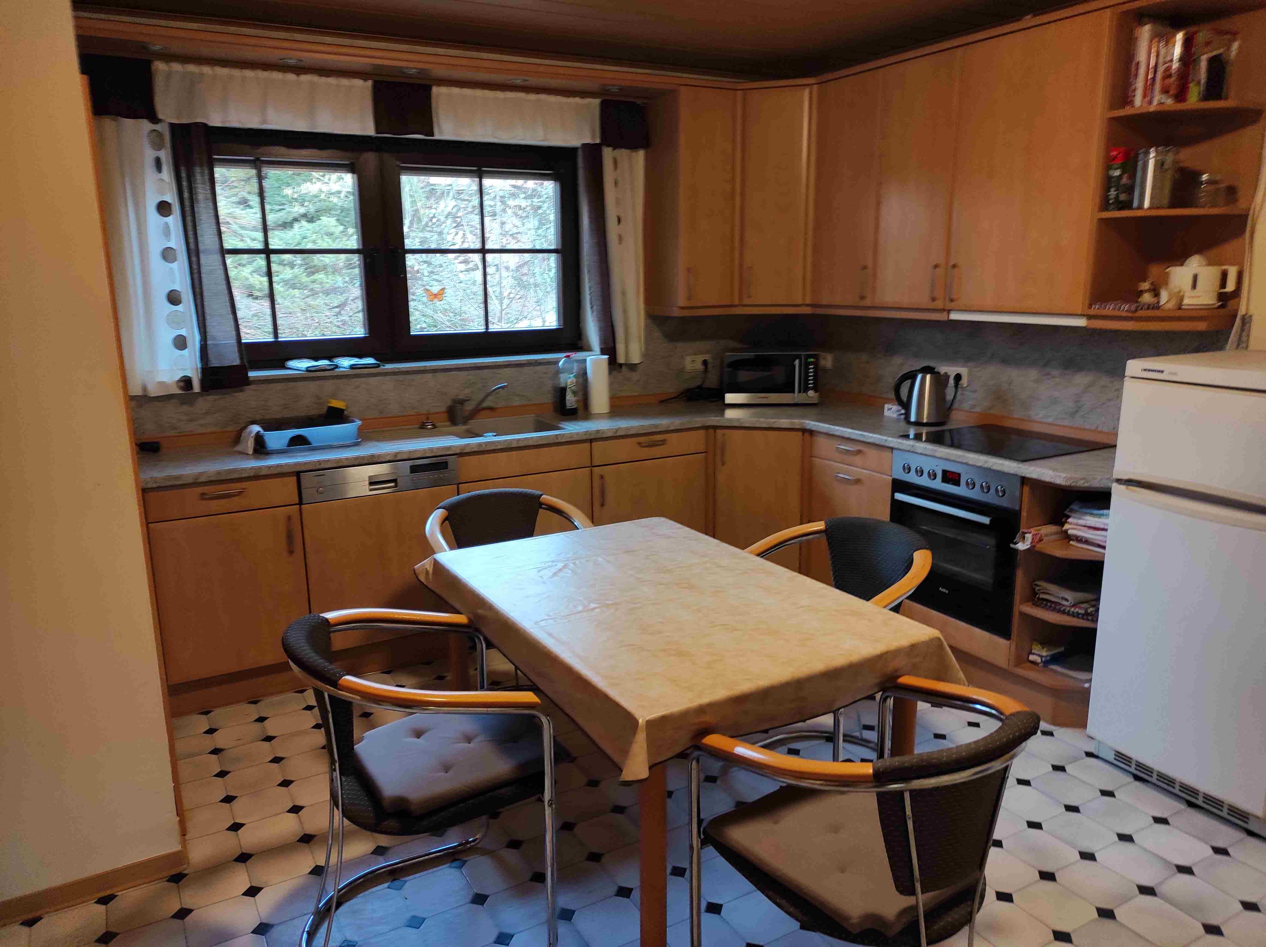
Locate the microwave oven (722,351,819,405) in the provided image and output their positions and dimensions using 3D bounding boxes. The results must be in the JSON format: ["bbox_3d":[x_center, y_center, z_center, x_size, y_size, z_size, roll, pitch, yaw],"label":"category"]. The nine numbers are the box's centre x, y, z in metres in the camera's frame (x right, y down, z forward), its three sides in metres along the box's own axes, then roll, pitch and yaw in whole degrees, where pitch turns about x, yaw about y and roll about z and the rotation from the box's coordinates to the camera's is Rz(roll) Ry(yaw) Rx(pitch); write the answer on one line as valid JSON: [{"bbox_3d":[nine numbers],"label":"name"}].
[{"bbox_3d":[0.721,-0.499,4.681,0.455,0.255,0.340,1,12,11],"label":"microwave oven"}]

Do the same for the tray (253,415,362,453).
[{"bbox_3d":[-1.289,-0.159,3.614,0.385,0.088,0.275,-8,14,-29],"label":"tray"}]

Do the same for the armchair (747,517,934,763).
[{"bbox_3d":[0.596,0.561,2.731,0.550,0.800,0.565,-10,15,-34],"label":"armchair"}]

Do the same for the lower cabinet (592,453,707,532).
[{"bbox_3d":[-0.040,0.173,4.346,0.598,0.588,0.530,-8,14,-29],"label":"lower cabinet"}]

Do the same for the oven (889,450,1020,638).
[{"bbox_3d":[1.389,0.221,3.519,0.540,0.593,0.595,-8,14,-29],"label":"oven"}]

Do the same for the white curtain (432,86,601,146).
[{"bbox_3d":[-0.488,-1.529,3.934,0.772,0.195,0.060,-8,14,-29],"label":"white curtain"}]

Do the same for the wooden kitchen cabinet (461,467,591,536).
[{"bbox_3d":[-0.566,0.282,4.090,0.600,0.660,0.540,-8,14,-29],"label":"wooden kitchen cabinet"}]

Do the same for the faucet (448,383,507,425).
[{"bbox_3d":[-0.680,-0.311,4.059,0.264,0.190,0.055,0,12,4],"label":"faucet"}]

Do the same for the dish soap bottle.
[{"bbox_3d":[-0.311,-0.413,4.293,0.090,0.280,0.060,-8,14,-29],"label":"dish soap bottle"}]

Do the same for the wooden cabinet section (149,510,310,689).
[{"bbox_3d":[-1.556,0.382,3.507,0.495,0.588,0.530,-8,14,-29],"label":"wooden cabinet section"}]

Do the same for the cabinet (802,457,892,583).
[{"bbox_3d":[1.153,0.260,4.066,0.540,0.660,0.500,-8,14,-29],"label":"cabinet"}]

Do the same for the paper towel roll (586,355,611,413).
[{"bbox_3d":[-0.167,-0.429,4.383,0.115,0.270,0.115,-1,12,0],"label":"paper towel roll"}]

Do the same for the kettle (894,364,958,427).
[{"bbox_3d":[1.222,-0.333,3.832,0.235,0.250,0.170,3,13,18],"label":"kettle"}]

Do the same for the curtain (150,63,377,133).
[{"bbox_3d":[-1.372,-1.407,3.445,0.780,0.197,0.060,-8,14,-29],"label":"curtain"}]

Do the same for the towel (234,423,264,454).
[{"bbox_3d":[-1.478,-0.140,3.525,0.095,0.108,0.165,-8,14,-29],"label":"towel"}]

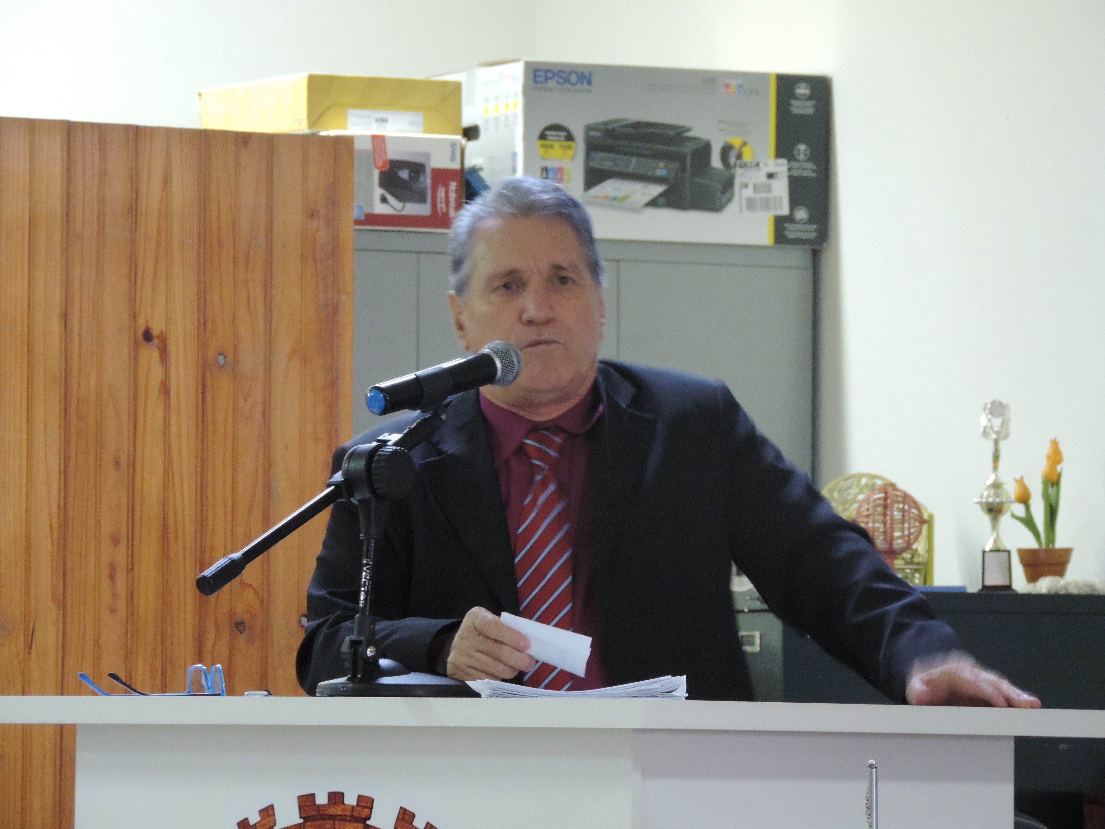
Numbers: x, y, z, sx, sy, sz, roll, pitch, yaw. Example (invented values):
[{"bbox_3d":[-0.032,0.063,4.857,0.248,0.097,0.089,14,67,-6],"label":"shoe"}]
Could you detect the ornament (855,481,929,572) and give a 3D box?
[{"bbox_3d":[0.541,0.195,12.780,0.120,0.165,0.115,0,-3,0],"label":"ornament"}]

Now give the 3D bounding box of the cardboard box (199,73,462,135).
[{"bbox_3d":[-0.382,-0.513,13.715,0.287,0.097,0.455,2,-3,-25],"label":"cardboard box"}]

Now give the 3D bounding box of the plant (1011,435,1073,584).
[{"bbox_3d":[0.793,0.156,12.930,0.096,0.236,0.090,0,-3,0],"label":"plant"}]

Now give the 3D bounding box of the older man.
[{"bbox_3d":[0.127,0.584,9.232,0.860,1.720,0.500,1,-3,-2],"label":"older man"}]

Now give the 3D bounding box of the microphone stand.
[{"bbox_3d":[-0.238,0.149,8.882,0.180,0.327,0.420,-2,-3,41],"label":"microphone stand"}]

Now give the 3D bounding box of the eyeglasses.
[{"bbox_3d":[-0.459,0.304,9.130,0.138,0.037,0.135,1,-3,-17],"label":"eyeglasses"}]

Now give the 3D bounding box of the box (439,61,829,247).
[{"bbox_3d":[0.118,-0.441,14.023,0.590,0.301,0.450,2,-3,-25],"label":"box"}]

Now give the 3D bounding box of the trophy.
[{"bbox_3d":[0.713,0.132,12.830,0.067,0.308,0.062,0,-3,0],"label":"trophy"}]

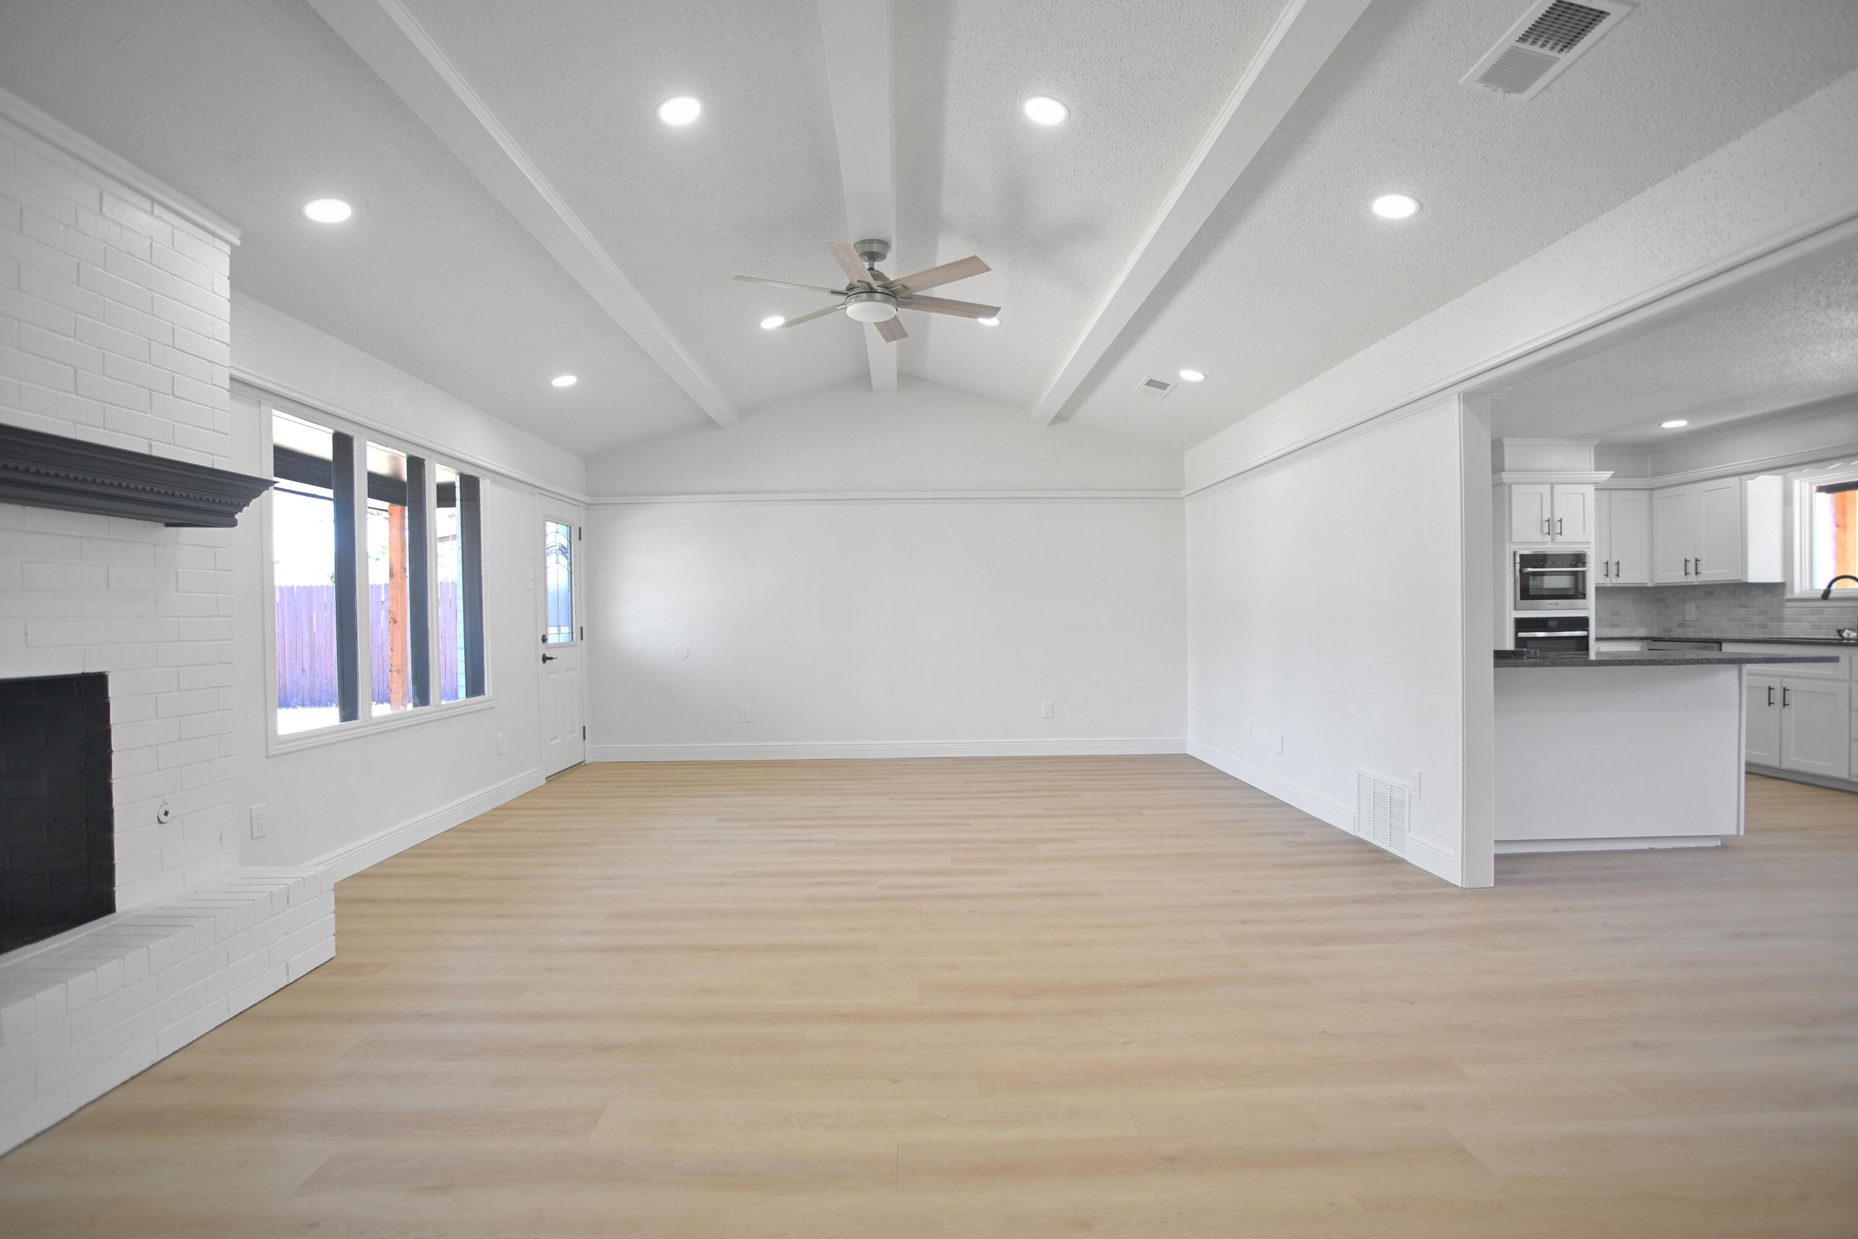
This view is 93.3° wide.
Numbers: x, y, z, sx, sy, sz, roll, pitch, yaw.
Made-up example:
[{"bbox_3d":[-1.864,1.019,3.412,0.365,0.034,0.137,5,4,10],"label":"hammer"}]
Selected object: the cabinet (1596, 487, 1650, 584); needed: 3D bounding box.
[{"bbox_3d":[5.408,-0.645,7.120,0.633,0.774,0.330,-1,0,-2],"label":"cabinet"}]

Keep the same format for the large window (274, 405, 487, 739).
[{"bbox_3d":[-2.714,-0.191,4.505,0.090,1.345,1.770,-1,1,-2],"label":"large window"}]

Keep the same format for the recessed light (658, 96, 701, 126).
[{"bbox_3d":[-0.886,-1.808,3.122,0.168,0.030,0.168,-16,1,-2],"label":"recessed light"}]

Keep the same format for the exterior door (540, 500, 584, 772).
[{"bbox_3d":[-2.780,0.125,6.618,0.050,2.040,0.770,-1,1,-2],"label":"exterior door"}]

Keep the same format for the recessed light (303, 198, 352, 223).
[{"bbox_3d":[-2.127,-1.444,3.106,0.168,0.030,0.168,-16,1,-2],"label":"recessed light"}]

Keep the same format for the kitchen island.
[{"bbox_3d":[3.367,0.650,4.471,1.890,0.920,0.640,-1,1,-2],"label":"kitchen island"}]

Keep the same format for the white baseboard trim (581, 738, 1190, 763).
[{"bbox_3d":[-0.323,1.059,7.122,4.865,0.136,0.020,-1,0,-1],"label":"white baseboard trim"}]

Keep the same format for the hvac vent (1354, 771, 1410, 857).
[{"bbox_3d":[2.217,0.942,4.310,0.030,0.356,0.468,-1,1,-2],"label":"hvac vent"}]

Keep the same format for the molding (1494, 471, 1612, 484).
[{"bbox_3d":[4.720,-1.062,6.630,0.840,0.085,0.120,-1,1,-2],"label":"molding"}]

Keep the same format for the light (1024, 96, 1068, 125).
[{"bbox_3d":[0.420,-1.817,3.137,0.168,0.030,0.168,15,0,-2],"label":"light"}]

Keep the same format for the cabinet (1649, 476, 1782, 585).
[{"bbox_3d":[5.945,-0.648,6.650,0.320,0.750,0.790,-1,1,-2],"label":"cabinet"}]

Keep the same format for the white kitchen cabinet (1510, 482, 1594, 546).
[{"bbox_3d":[4.709,-0.802,6.958,0.670,0.469,0.610,-1,0,-2],"label":"white kitchen cabinet"}]

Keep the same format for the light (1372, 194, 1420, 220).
[{"bbox_3d":[1.666,-1.472,3.132,0.168,0.030,0.168,15,0,-2],"label":"light"}]

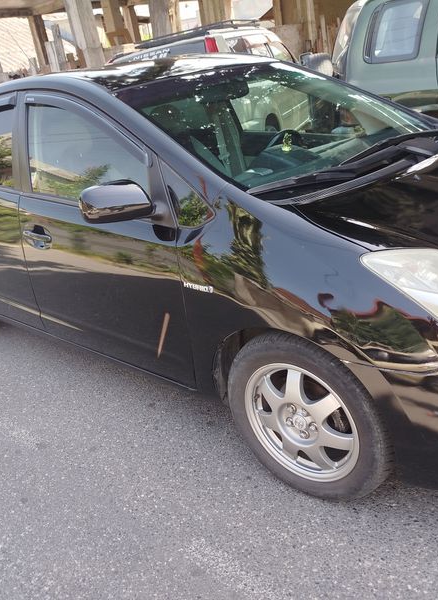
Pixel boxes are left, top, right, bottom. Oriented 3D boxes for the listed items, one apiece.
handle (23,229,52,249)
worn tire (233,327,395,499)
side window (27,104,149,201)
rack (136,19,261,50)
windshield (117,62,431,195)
[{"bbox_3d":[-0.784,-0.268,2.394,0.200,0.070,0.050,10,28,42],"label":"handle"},{"bbox_3d":[0.301,0.353,1.787,0.620,0.620,0.190,11,29,40],"label":"worn tire"},{"bbox_3d":[-0.519,-0.591,2.145,0.830,0.420,0.050,12,10,41],"label":"side window"},{"bbox_3d":[-0.300,-3.716,7.750,1.150,0.140,1.500,2,24,26],"label":"rack"},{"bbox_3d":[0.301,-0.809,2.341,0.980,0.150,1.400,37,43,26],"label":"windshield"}]

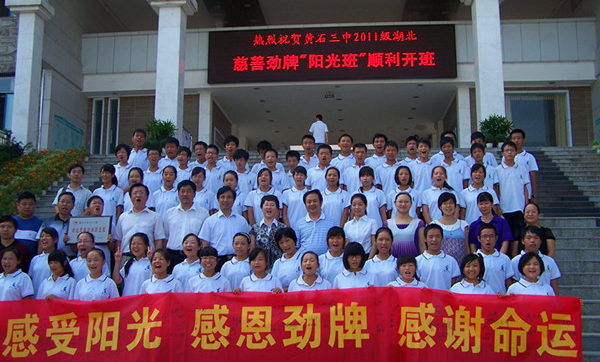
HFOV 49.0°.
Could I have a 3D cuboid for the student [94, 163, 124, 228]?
[{"bbox_3d":[-2.449,0.584,8.281,0.440,1.600,0.280,1,-7,-4],"label":"student"}]

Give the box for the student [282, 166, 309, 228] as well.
[{"bbox_3d":[-0.017,0.632,7.851,0.440,1.625,0.270,0,-6,3],"label":"student"}]

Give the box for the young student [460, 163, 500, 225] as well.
[{"bbox_3d":[2.185,0.572,7.940,0.450,1.591,0.280,-1,-9,7],"label":"young student"}]

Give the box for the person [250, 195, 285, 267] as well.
[{"bbox_3d":[-0.360,0.955,7.196,0.460,1.600,0.300,0,-7,2],"label":"person"}]

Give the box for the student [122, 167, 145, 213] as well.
[{"bbox_3d":[-2.112,0.611,8.313,0.440,1.600,0.280,0,-9,-2],"label":"student"}]

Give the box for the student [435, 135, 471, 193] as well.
[{"bbox_3d":[2.068,0.253,8.993,0.470,1.725,0.280,-1,-8,9],"label":"student"}]

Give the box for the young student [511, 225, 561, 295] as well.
[{"bbox_3d":[2.276,1.250,6.319,0.490,1.665,0.320,-2,-7,12],"label":"young student"}]

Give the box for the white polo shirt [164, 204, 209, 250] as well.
[{"bbox_3d":[-1.307,0.532,7.620,0.520,0.570,0.270,0,-7,-2],"label":"white polo shirt"}]

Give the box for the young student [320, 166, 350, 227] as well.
[{"bbox_3d":[0.431,0.596,8.473,0.440,1.558,0.270,0,-8,4],"label":"young student"}]

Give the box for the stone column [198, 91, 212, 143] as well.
[{"bbox_3d":[-3.707,-1.646,25.603,0.497,3.601,0.497,-1,-9,5],"label":"stone column"}]

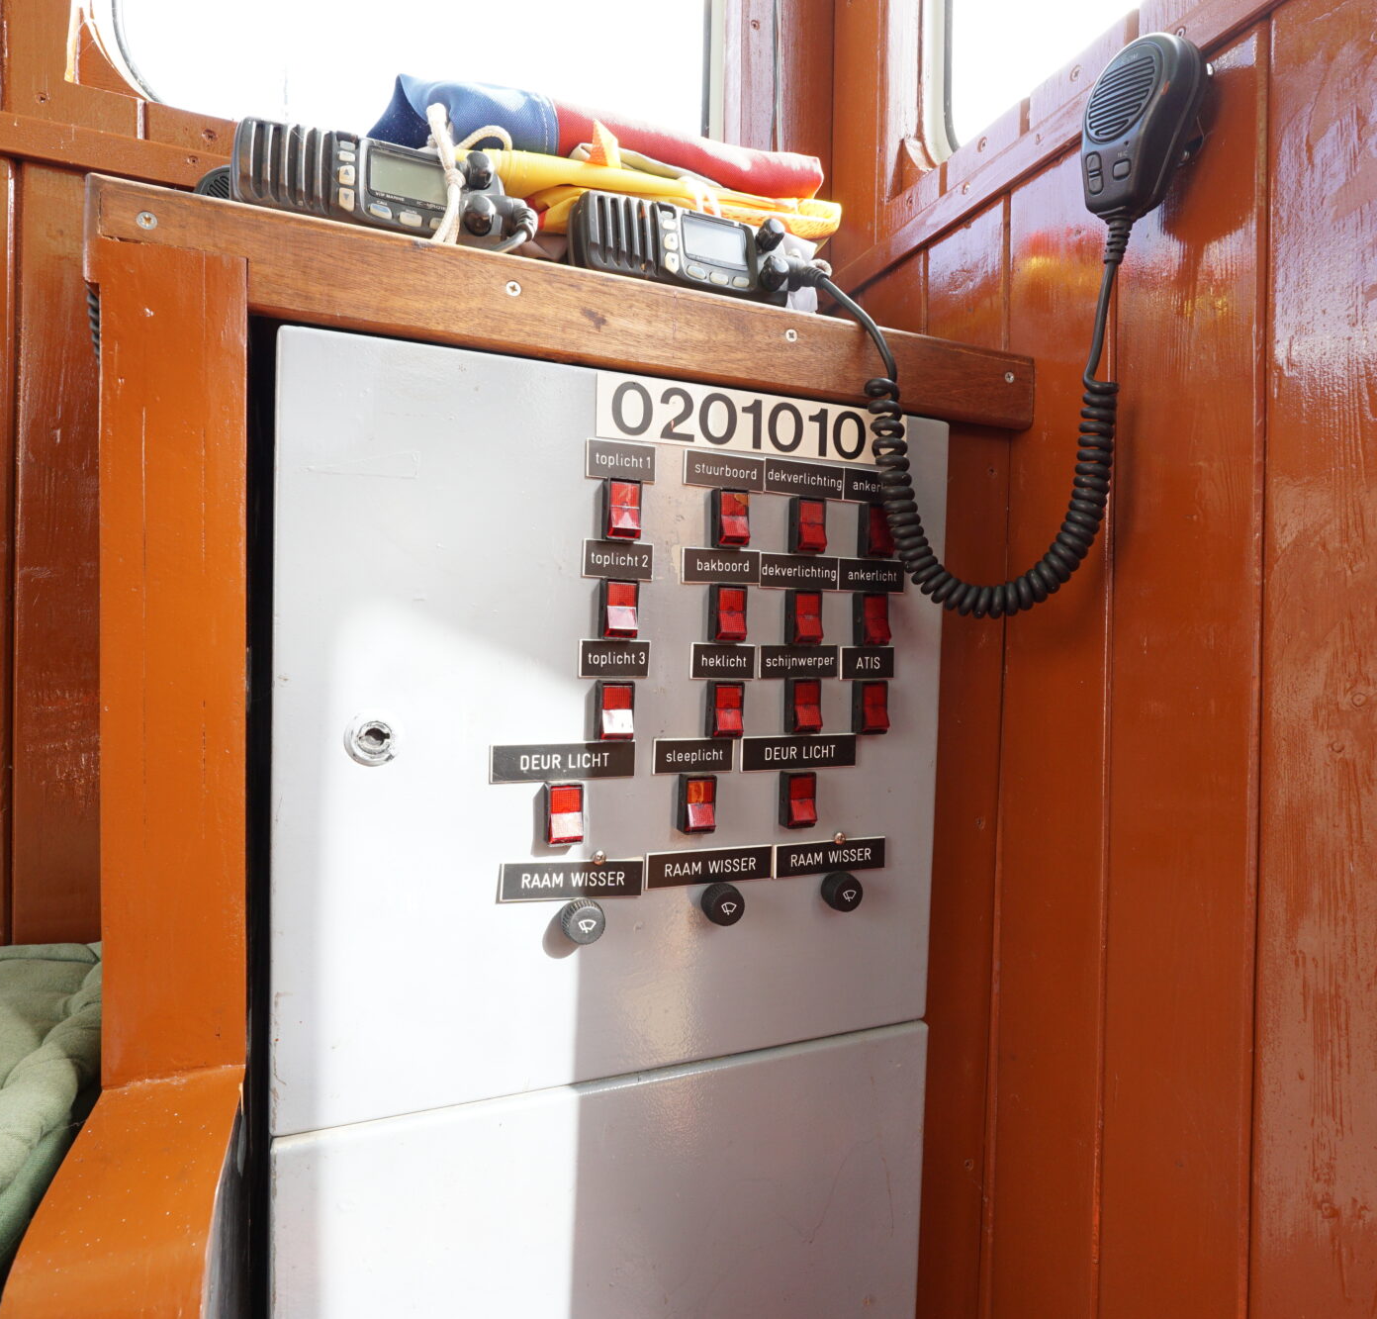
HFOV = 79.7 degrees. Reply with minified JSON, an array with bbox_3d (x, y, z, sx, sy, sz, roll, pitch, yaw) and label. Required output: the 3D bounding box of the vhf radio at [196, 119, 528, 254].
[{"bbox_3d":[-0.209,-0.270,0.542,0.157,0.068,0.138,0,-7,-24],"label":"vhf radio"}]

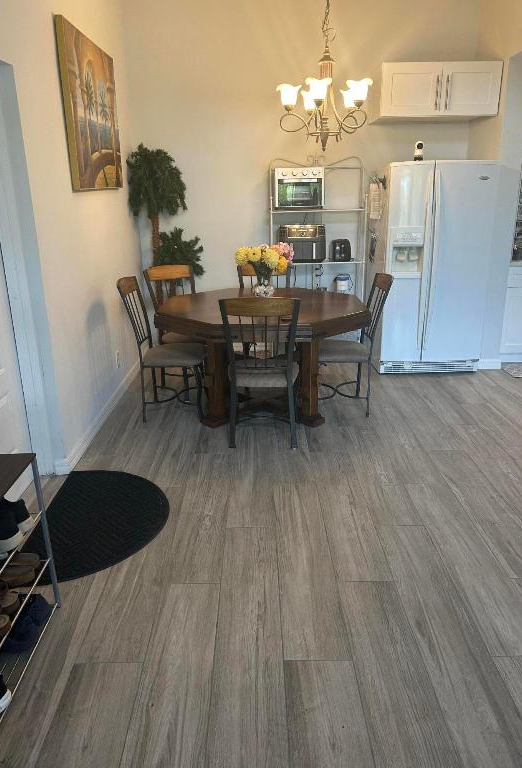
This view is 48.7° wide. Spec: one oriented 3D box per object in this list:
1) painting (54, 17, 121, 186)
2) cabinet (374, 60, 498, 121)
[{"bbox_3d":[-1.107,-1.778,3.846,0.046,0.916,1.132,-1,19,0],"label":"painting"},{"bbox_3d":[1.398,-2.362,4.714,0.915,0.380,0.588,-1,19,0],"label":"cabinet"}]

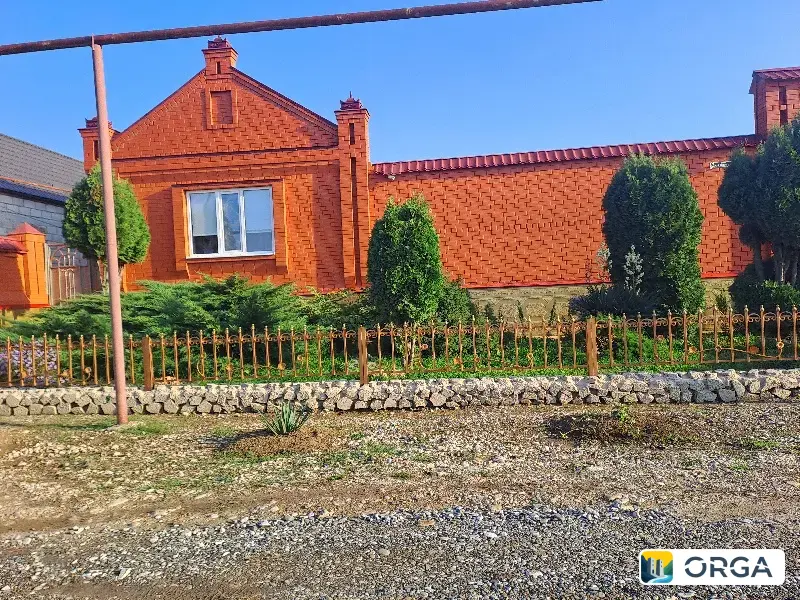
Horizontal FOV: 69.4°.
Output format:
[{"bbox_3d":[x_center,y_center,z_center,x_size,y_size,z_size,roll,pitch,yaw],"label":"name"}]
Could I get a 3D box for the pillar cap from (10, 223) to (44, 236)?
[{"bbox_3d":[-8.726,-1.664,13.481,0.500,0.295,0.580,-2,2,10],"label":"pillar cap"}]

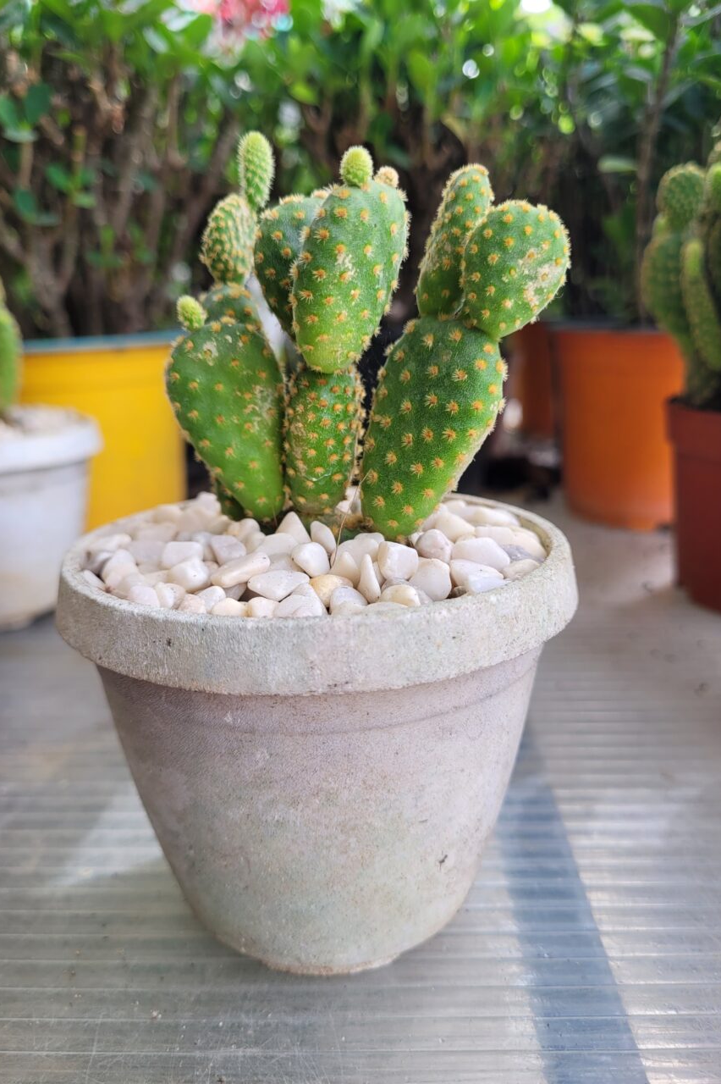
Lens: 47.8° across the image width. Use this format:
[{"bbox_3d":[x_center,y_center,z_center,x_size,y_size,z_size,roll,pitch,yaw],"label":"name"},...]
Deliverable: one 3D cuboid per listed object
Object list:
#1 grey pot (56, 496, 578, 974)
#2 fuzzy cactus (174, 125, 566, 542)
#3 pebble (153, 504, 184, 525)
[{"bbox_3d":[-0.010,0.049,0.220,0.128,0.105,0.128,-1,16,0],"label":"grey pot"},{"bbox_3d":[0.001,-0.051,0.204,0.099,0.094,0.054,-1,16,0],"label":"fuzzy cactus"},{"bbox_3d":[-0.056,-0.007,0.236,0.009,0.006,0.008,-1,16,0],"label":"pebble"}]

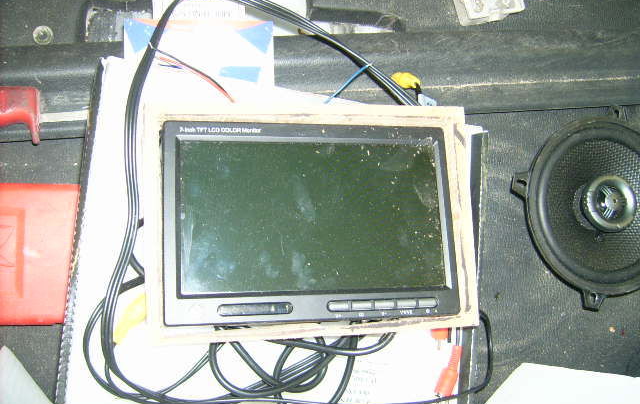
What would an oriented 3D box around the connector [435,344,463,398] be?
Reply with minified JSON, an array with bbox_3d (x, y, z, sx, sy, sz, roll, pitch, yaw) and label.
[{"bbox_3d":[0.080,0.106,0.400,0.011,0.011,0.031,22,76,-10],"label":"connector"}]

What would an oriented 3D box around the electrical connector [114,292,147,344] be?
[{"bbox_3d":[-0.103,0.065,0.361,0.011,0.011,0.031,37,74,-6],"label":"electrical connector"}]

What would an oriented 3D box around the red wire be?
[{"bbox_3d":[-0.073,-0.075,0.388,0.051,0.007,0.008,31,75,-7],"label":"red wire"}]

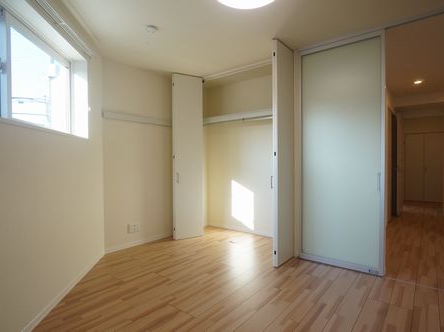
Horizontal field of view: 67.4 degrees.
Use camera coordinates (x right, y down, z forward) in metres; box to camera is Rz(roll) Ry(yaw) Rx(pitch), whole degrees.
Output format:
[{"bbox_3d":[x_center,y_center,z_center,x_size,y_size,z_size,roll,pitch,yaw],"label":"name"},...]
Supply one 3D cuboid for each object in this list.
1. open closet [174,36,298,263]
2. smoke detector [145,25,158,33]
[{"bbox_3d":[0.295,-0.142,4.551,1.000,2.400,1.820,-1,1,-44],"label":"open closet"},{"bbox_3d":[-0.666,-1.296,3.157,0.122,0.045,0.122,0,1,0],"label":"smoke detector"}]

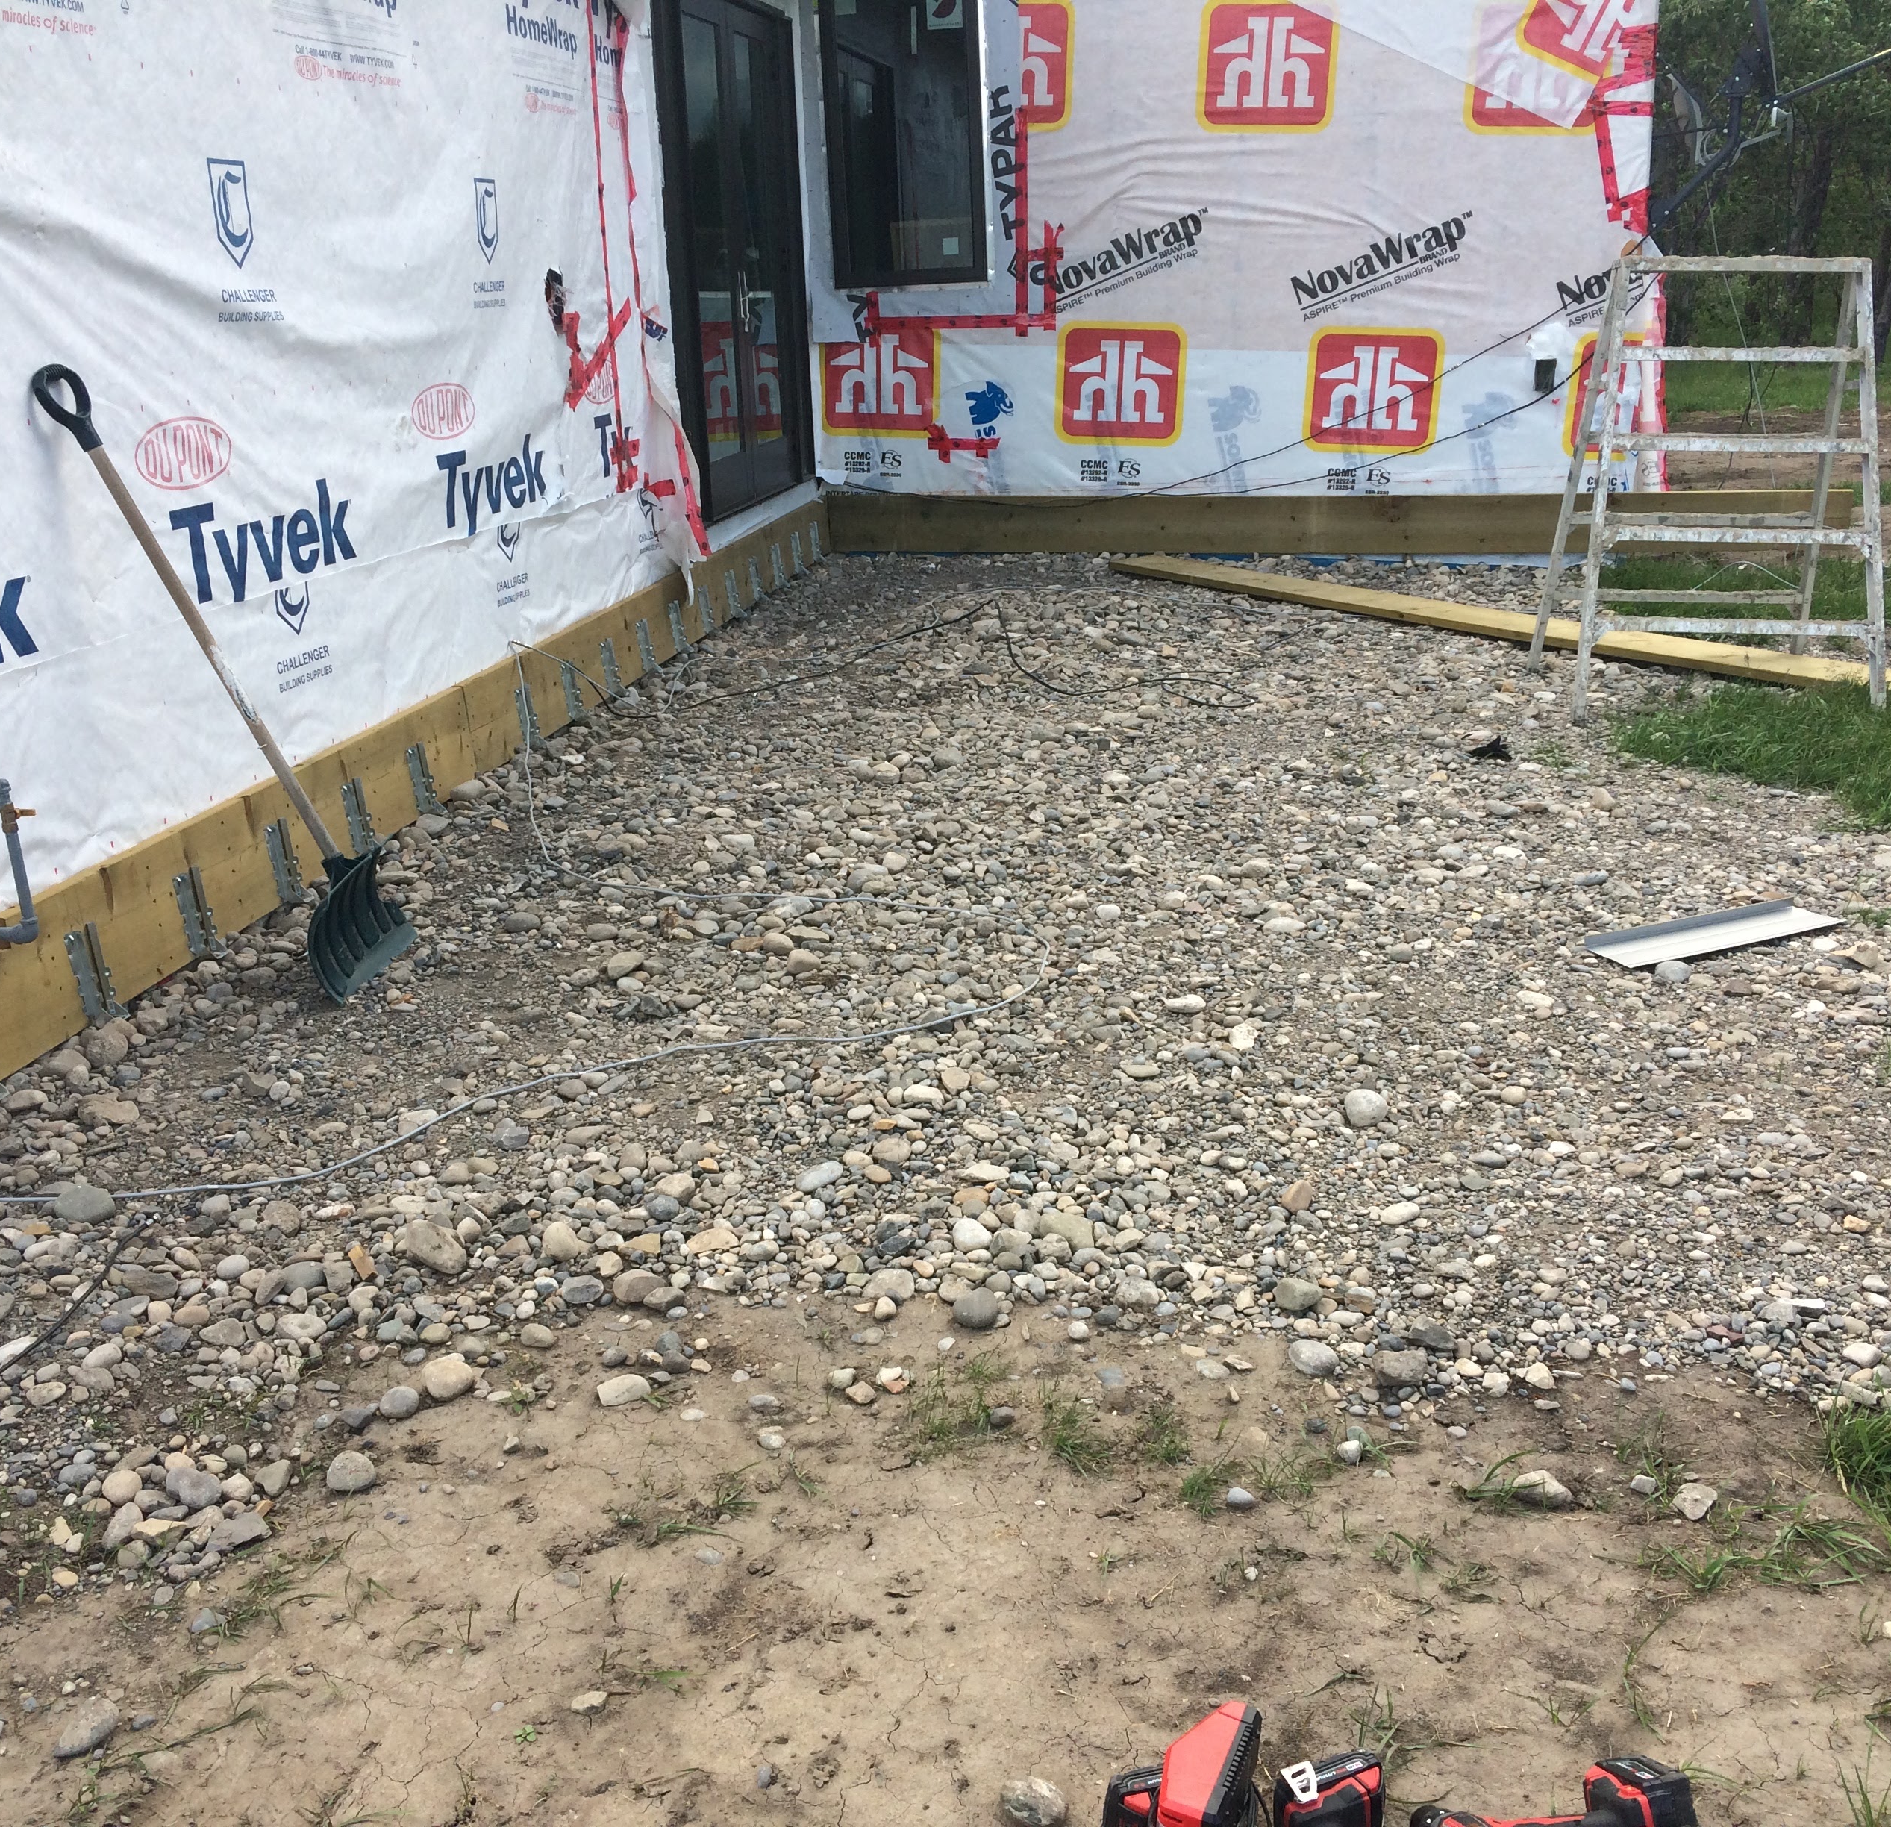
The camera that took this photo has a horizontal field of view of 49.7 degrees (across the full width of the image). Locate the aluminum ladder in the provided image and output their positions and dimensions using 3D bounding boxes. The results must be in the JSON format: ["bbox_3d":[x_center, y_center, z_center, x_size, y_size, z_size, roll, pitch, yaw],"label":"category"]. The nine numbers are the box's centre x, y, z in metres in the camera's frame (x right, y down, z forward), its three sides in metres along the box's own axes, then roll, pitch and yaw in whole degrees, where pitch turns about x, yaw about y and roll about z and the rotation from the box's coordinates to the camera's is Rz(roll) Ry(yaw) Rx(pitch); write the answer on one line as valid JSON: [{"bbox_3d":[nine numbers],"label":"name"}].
[{"bbox_3d":[2.606,-1.449,6.916,0.990,1.470,1.068,2,17,7],"label":"aluminum ladder"}]

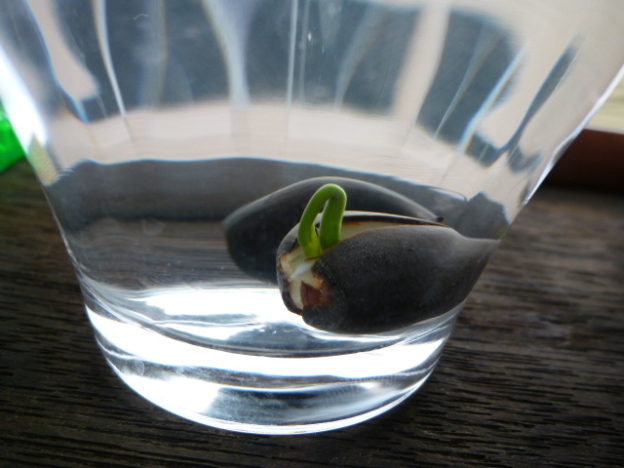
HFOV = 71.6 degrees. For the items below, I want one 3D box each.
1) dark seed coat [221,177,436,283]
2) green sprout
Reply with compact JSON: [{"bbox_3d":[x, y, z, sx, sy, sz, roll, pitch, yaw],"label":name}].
[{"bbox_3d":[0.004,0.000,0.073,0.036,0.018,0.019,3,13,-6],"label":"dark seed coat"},{"bbox_3d":[0.001,-0.002,0.064,0.007,0.011,0.005,6,13,6],"label":"green sprout"}]

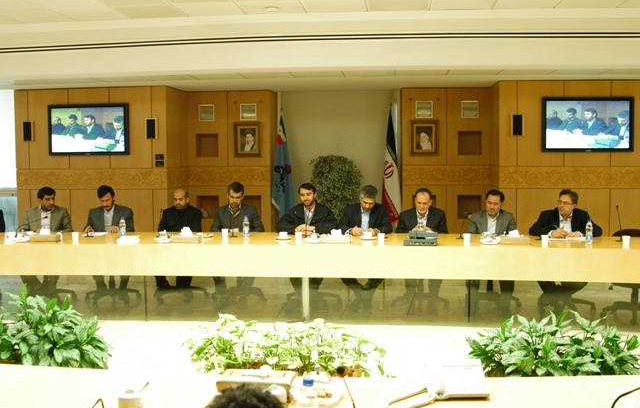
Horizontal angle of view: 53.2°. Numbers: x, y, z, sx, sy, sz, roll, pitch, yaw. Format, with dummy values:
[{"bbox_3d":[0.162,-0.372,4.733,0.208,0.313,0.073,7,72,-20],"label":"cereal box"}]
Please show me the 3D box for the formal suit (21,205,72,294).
[{"bbox_3d":[-2.881,0.473,6.784,0.600,0.980,0.620,0,5,5],"label":"formal suit"}]

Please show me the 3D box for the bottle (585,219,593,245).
[{"bbox_3d":[2.496,0.242,5.930,0.066,0.215,0.066,0,3,11],"label":"bottle"}]

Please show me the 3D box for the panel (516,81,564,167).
[{"bbox_3d":[3.014,-1.087,8.745,0.619,1.154,0.030,0,3,5],"label":"panel"}]

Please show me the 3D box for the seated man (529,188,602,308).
[{"bbox_3d":[2.464,0.450,6.420,0.720,1.250,0.750,1,3,15],"label":"seated man"}]

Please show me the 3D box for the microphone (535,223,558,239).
[{"bbox_3d":[2.177,0.248,6.120,0.270,0.180,0.110,-2,4,-30],"label":"microphone"}]

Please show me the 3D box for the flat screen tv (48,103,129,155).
[{"bbox_3d":[-3.348,-1.075,9.321,1.211,0.735,0.100,0,3,5],"label":"flat screen tv"}]

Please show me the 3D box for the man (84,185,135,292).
[{"bbox_3d":[-2.386,0.432,7.250,0.570,1.300,0.700,0,3,-1],"label":"man"}]

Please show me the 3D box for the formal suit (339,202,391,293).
[{"bbox_3d":[0.473,0.469,6.800,0.560,0.970,0.620,0,3,8],"label":"formal suit"}]

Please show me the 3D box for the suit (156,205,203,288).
[{"bbox_3d":[-1.549,0.466,7.050,0.520,0.910,0.580,0,3,3],"label":"suit"}]

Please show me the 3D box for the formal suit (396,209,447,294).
[{"bbox_3d":[1.124,0.541,7.050,0.560,1.020,0.620,0,3,0],"label":"formal suit"}]

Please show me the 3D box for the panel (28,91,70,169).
[{"bbox_3d":[-3.992,-1.091,9.417,0.619,1.153,0.030,0,3,5],"label":"panel"}]

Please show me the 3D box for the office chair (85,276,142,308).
[{"bbox_3d":[-2.180,0.625,6.782,0.630,0.860,0.630,0,5,5],"label":"office chair"}]

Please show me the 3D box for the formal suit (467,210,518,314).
[{"bbox_3d":[1.762,0.521,6.570,0.520,0.940,0.620,1,3,15],"label":"formal suit"}]

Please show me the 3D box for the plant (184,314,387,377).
[{"bbox_3d":[-0.221,0.986,4.074,1.250,0.540,0.520,0,5,5],"label":"plant"}]

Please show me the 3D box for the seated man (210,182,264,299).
[{"bbox_3d":[-0.896,0.408,6.950,0.590,1.310,0.720,0,3,5],"label":"seated man"}]

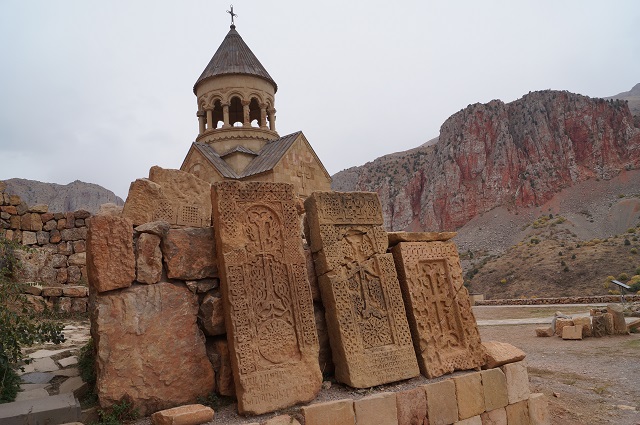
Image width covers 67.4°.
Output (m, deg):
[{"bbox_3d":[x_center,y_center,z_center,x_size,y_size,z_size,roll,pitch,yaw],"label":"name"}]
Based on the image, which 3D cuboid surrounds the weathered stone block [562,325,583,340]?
[{"bbox_3d":[6.197,2.948,11.746,0.420,0.291,0.280,-10,-10,32],"label":"weathered stone block"}]

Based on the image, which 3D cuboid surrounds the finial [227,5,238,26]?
[{"bbox_3d":[-5.284,-11.972,29.069,0.090,1.366,0.730,-11,-11,38],"label":"finial"}]

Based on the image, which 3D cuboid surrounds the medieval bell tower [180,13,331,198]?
[{"bbox_3d":[-4.593,-2.593,27.625,9.620,17.601,6.342,-11,-11,38],"label":"medieval bell tower"}]

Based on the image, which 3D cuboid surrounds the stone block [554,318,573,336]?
[{"bbox_3d":[6.293,2.958,12.298,0.400,0.424,0.360,-9,-10,28],"label":"stone block"}]

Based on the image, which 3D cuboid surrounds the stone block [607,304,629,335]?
[{"bbox_3d":[7.479,2.687,12.048,0.310,0.711,0.350,-4,-9,0],"label":"stone block"}]

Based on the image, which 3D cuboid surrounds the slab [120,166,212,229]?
[{"bbox_3d":[-1.463,-0.144,4.600,0.800,0.540,0.280,0,-10,-24],"label":"slab"}]

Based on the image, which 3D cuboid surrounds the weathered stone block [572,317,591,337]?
[{"bbox_3d":[6.660,2.904,12.162,0.400,0.437,0.360,-9,-10,28],"label":"weathered stone block"}]

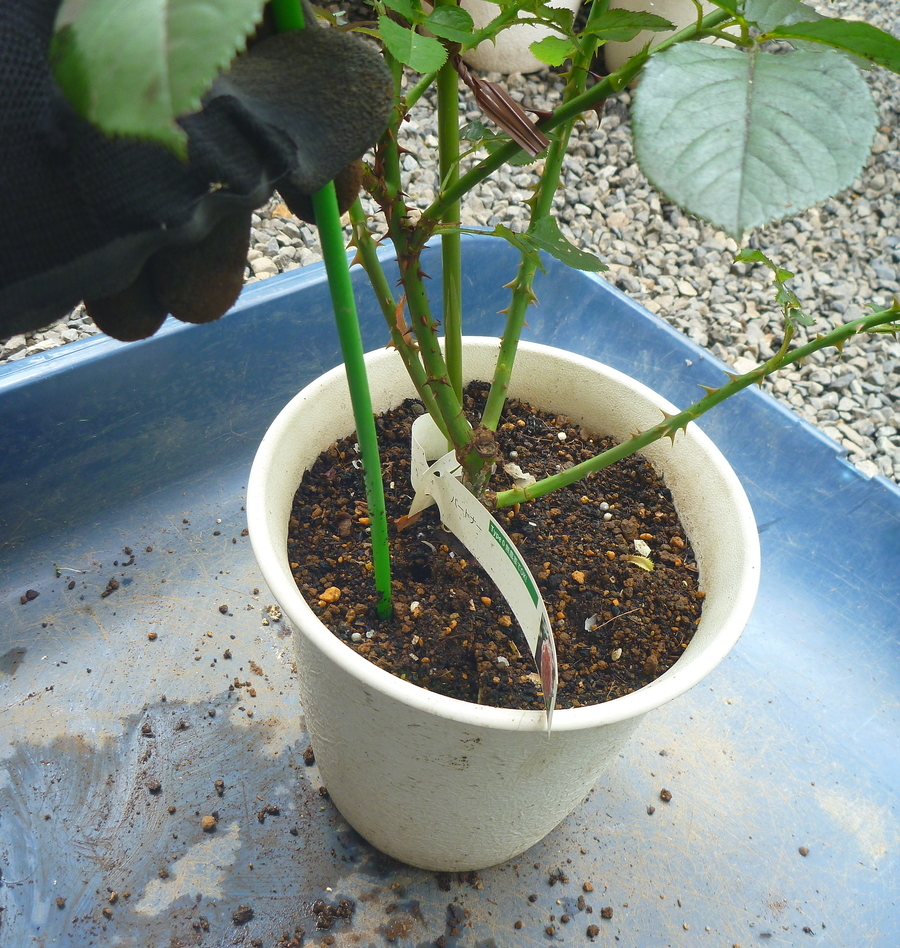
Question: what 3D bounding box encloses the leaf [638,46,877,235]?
[{"bbox_3d":[0.082,-0.092,0.260,0.066,0.010,0.072,11,66,0],"label":"leaf"}]

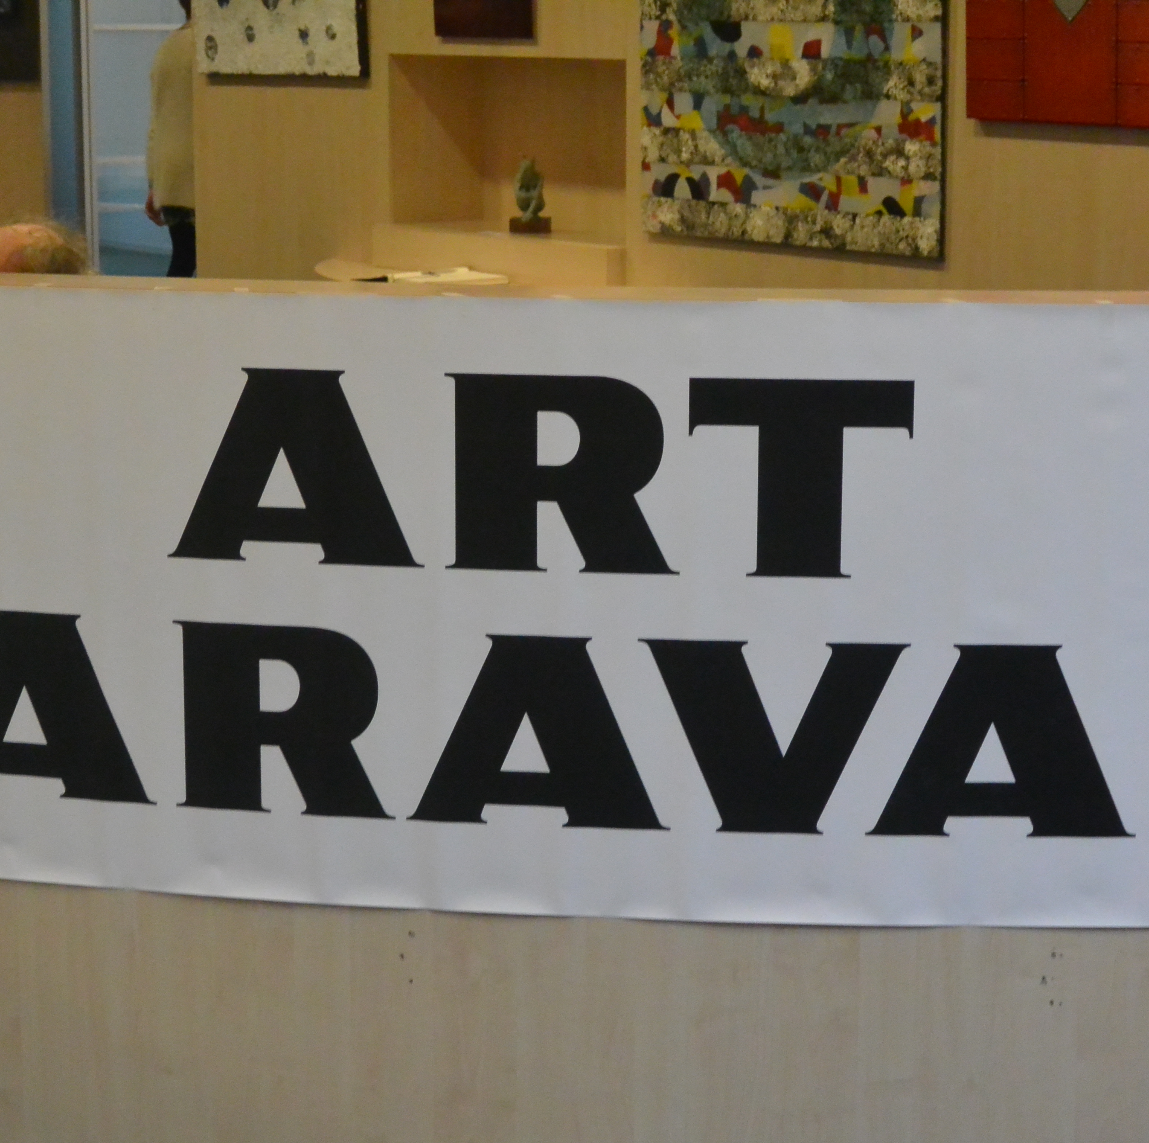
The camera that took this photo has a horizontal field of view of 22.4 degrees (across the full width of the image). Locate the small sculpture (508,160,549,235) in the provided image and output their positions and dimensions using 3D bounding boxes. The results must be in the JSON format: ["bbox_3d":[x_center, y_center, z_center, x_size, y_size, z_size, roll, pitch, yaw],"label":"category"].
[{"bbox_3d":[-0.112,-0.945,7.300,0.104,0.186,0.085,0,11,2],"label":"small sculpture"}]

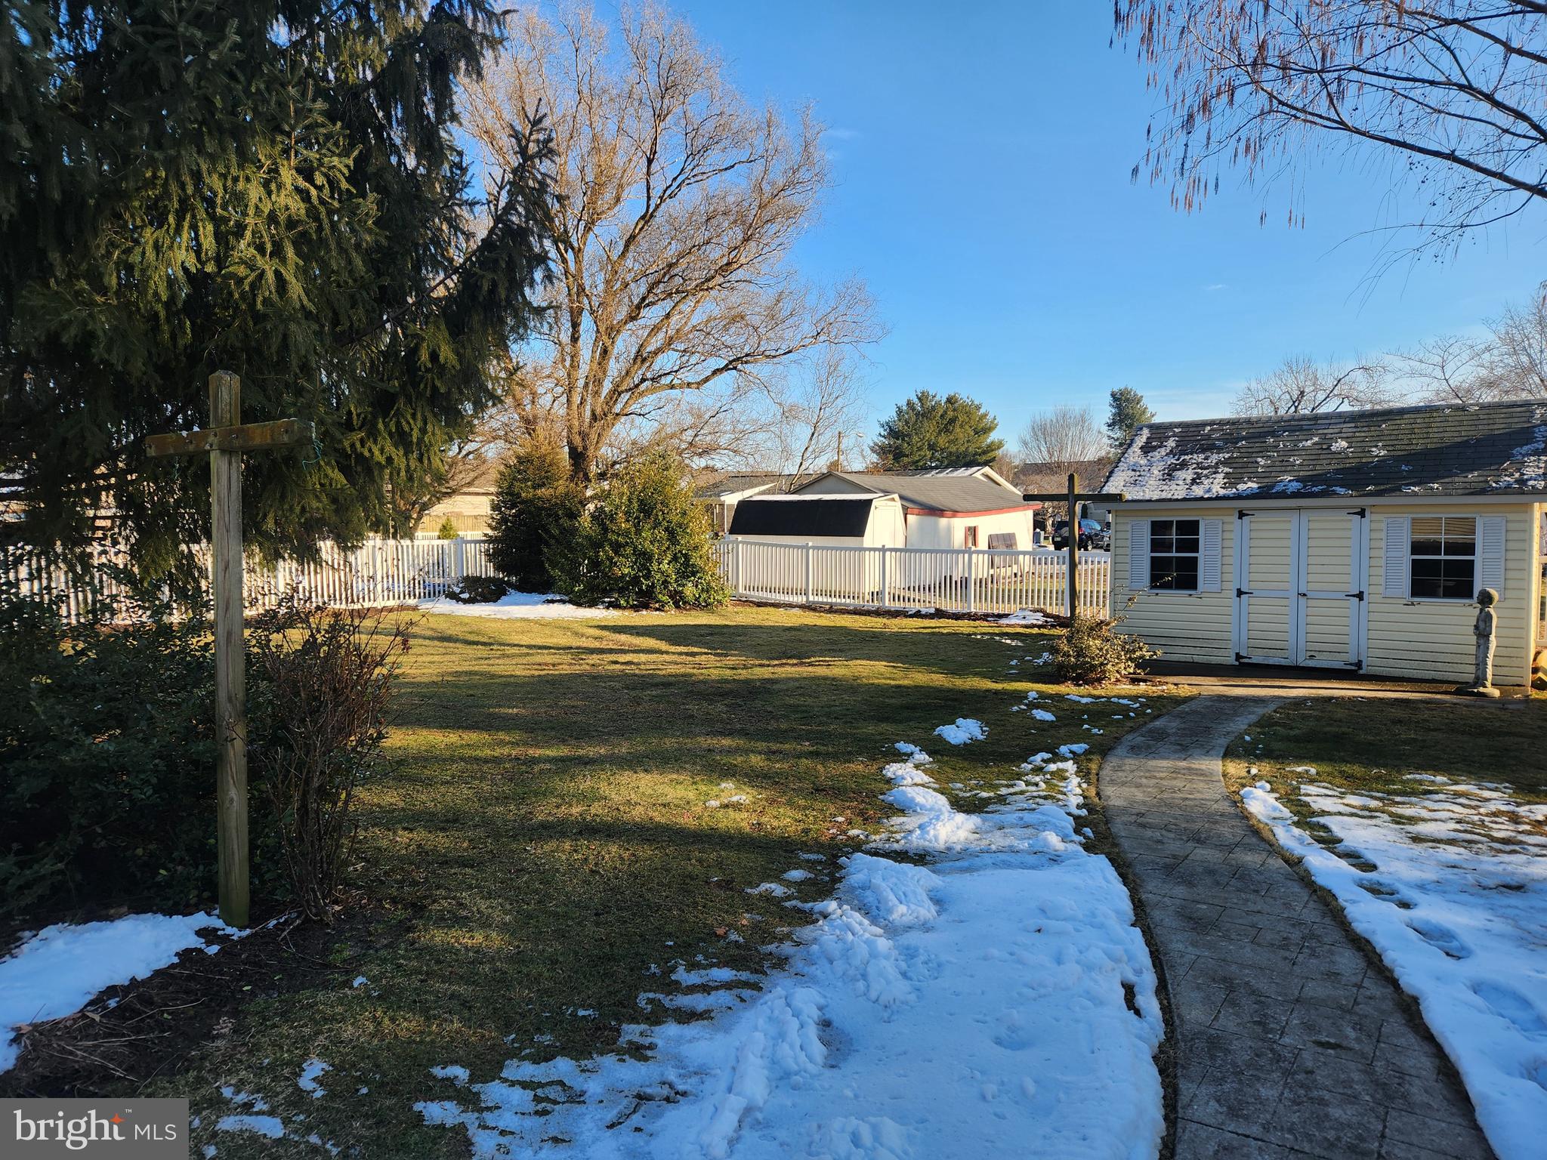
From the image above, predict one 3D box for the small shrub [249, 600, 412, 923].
[{"bbox_3d":[-1.920,0.767,4.420,0.720,1.340,0.700,-1,3,-23],"label":"small shrub"}]

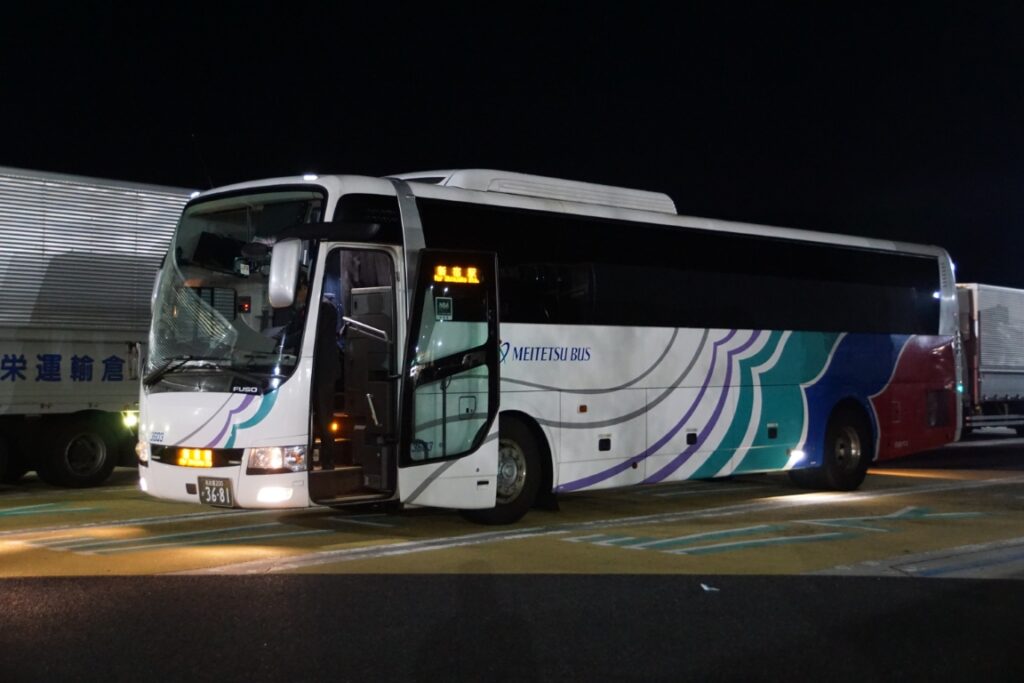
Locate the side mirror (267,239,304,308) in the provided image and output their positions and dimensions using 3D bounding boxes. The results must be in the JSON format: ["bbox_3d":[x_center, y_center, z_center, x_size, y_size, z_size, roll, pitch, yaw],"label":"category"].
[{"bbox_3d":[-1.813,-0.546,10.271,0.250,0.550,0.150,-1,-7,21],"label":"side mirror"}]

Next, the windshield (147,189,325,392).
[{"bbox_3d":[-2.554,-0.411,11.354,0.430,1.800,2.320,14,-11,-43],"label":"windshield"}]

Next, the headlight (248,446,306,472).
[{"bbox_3d":[-1.911,0.978,10.498,0.460,0.210,0.240,-1,-2,31],"label":"headlight"}]

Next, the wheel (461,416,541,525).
[{"bbox_3d":[-0.204,1.204,12.120,1.040,1.040,0.300,2,-2,-44],"label":"wheel"}]

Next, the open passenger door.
[{"bbox_3d":[-0.533,0.320,10.920,0.940,2.160,0.140,1,-4,-30],"label":"open passenger door"}]

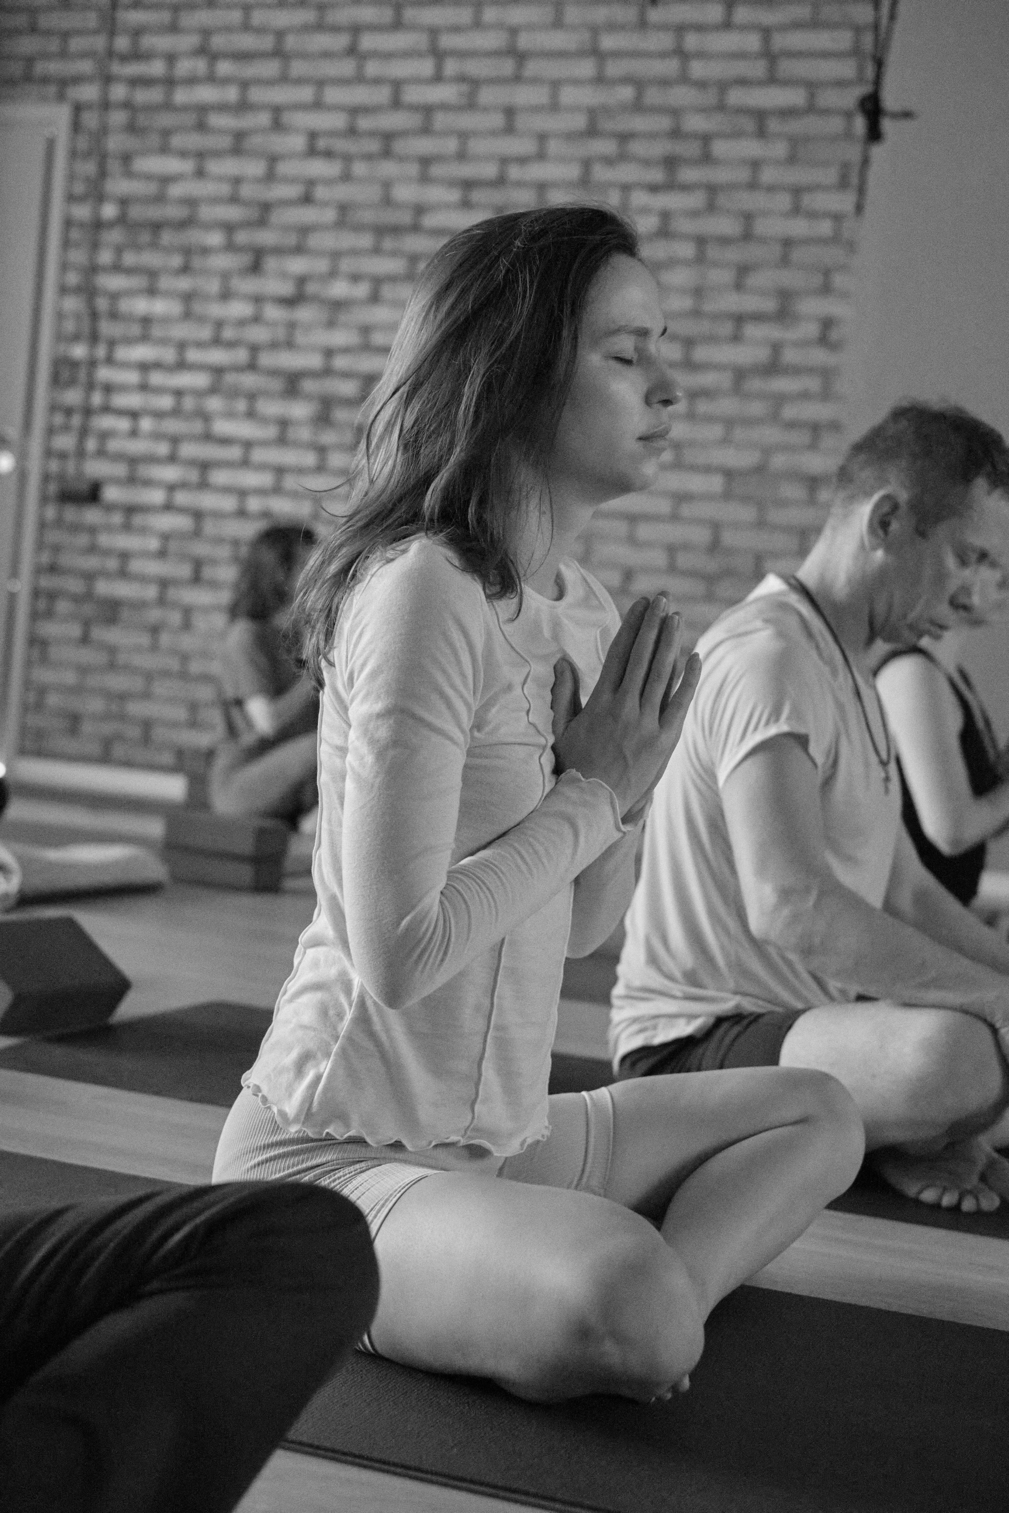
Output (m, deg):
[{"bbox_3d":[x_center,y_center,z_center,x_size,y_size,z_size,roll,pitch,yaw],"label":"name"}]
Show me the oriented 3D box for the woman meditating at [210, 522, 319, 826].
[{"bbox_3d":[-0.468,-0.147,5.919,0.660,0.870,0.560,6,2,19],"label":"woman meditating"}]

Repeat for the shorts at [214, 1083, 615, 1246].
[{"bbox_3d":[-0.107,0.341,1.829,0.310,0.225,0.390,6,2,22],"label":"shorts"}]

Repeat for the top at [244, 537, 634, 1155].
[{"bbox_3d":[-0.049,0.066,1.807,0.339,0.470,0.420,6,2,22],"label":"top"}]

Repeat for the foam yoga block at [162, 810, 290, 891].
[{"bbox_3d":[-0.641,0.219,5.132,0.227,0.150,0.147,6,2,18],"label":"foam yoga block"}]

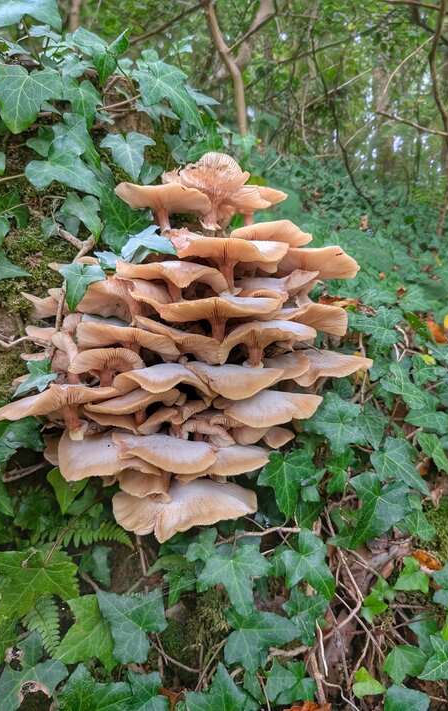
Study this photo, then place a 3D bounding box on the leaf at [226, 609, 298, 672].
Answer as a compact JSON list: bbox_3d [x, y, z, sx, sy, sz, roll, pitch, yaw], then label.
[{"bbox_3d":[0.044,0.335,0.580,0.084,0.064,0.022,0,-27,0],"label":"leaf"}]

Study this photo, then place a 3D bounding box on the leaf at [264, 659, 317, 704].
[{"bbox_3d":[0.072,0.352,0.532,0.053,0.018,0.041,4,50,3],"label":"leaf"}]

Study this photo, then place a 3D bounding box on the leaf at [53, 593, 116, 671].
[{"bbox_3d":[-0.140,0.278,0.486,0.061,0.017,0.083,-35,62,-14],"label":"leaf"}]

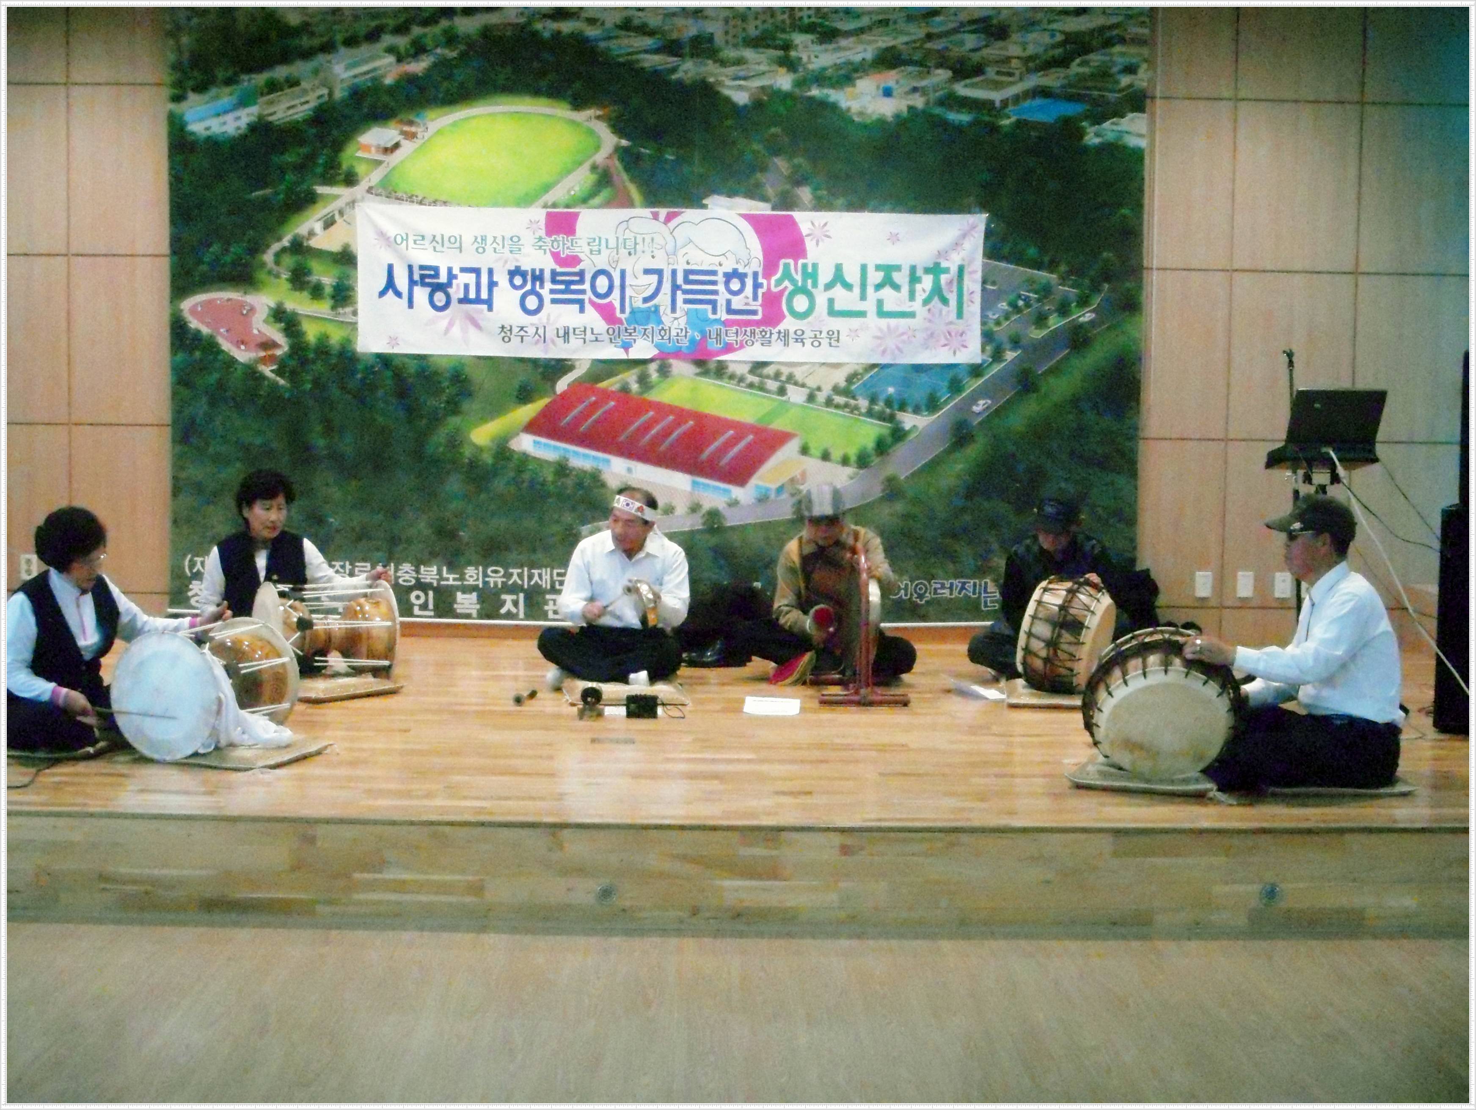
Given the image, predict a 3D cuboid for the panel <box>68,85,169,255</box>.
[{"bbox_3d":[-2.917,-1.842,9.607,0.570,0.813,0.030,1,3,-1],"label":"panel"}]

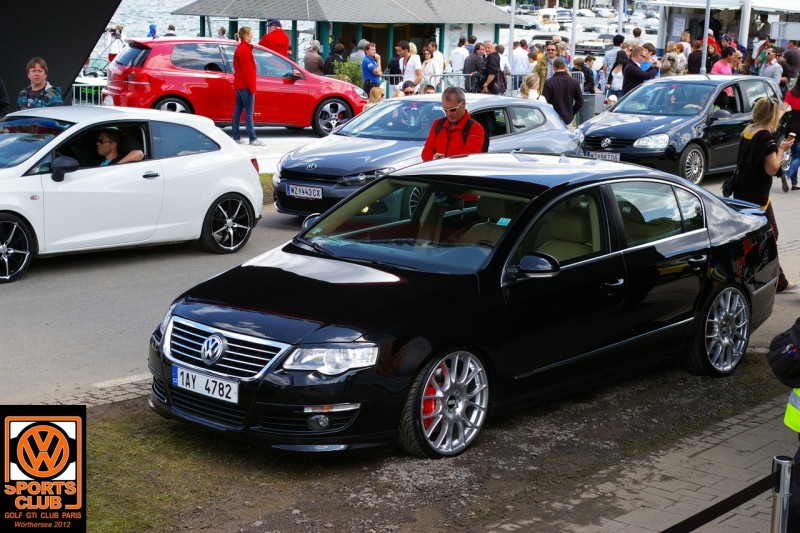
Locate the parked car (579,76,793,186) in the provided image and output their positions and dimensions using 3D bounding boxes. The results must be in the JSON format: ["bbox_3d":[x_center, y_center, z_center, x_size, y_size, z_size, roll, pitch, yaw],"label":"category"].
[{"bbox_3d":[4.111,-1.975,21.193,1.770,1.480,4.204,10,13,42],"label":"parked car"}]

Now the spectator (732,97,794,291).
[{"bbox_3d":[3.013,-0.589,12.584,0.480,1.670,0.520,-7,12,-41],"label":"spectator"}]

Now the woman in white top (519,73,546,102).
[{"bbox_3d":[1.784,-1.796,20.130,0.460,1.620,0.340,6,11,30],"label":"woman in white top"}]

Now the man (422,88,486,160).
[{"bbox_3d":[0.421,-0.583,12.140,0.560,1.750,0.420,3,10,14],"label":"man"}]

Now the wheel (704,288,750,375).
[{"bbox_3d":[2.051,0.397,9.699,0.230,0.546,0.546,9,12,42],"label":"wheel"}]

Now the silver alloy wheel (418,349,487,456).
[{"bbox_3d":[0.206,0.685,7.732,0.220,0.550,0.550,10,13,42],"label":"silver alloy wheel"}]

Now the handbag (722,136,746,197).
[{"bbox_3d":[2.955,-0.883,13.150,0.140,0.480,0.260,5,11,20],"label":"handbag"}]

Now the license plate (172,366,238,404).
[{"bbox_3d":[-0.983,0.593,7.502,0.520,0.110,0.015,9,9,42],"label":"license plate"}]

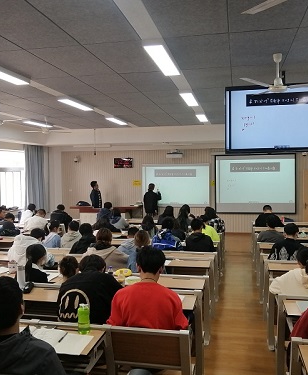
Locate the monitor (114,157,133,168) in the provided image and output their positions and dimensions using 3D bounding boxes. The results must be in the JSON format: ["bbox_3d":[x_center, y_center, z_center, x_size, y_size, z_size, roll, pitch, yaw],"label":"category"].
[{"bbox_3d":[-1.043,-0.832,13.468,0.660,0.350,0.070,0,3,12],"label":"monitor"}]

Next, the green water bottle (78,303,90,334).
[{"bbox_3d":[-0.470,0.885,2.636,0.073,0.200,0.073,0,2,0],"label":"green water bottle"}]

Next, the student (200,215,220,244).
[{"bbox_3d":[1.089,1.137,7.654,0.500,1.247,0.740,0,3,12],"label":"student"}]

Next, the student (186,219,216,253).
[{"bbox_3d":[0.813,1.165,6.763,0.520,1.275,0.740,0,3,12],"label":"student"}]

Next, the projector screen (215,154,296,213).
[{"bbox_3d":[3.320,-0.110,12.700,2.550,1.920,0.070,0,0,12],"label":"projector screen"}]

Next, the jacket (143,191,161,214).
[{"bbox_3d":[-0.042,0.479,12.702,0.540,0.750,0.380,0,3,27],"label":"jacket"}]

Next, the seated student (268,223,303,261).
[{"bbox_3d":[1.855,1.125,5.402,0.500,1.240,0.680,0,2,12],"label":"seated student"}]

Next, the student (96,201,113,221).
[{"bbox_3d":[-1.183,1.021,9.879,0.470,1.280,0.720,0,2,21],"label":"student"}]

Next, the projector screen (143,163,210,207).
[{"bbox_3d":[0.737,-0.075,13.197,2.280,1.420,0.060,0,2,12],"label":"projector screen"}]

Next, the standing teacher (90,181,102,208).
[{"bbox_3d":[-1.891,0.665,12.770,0.340,1.730,0.480,0,2,2],"label":"standing teacher"}]

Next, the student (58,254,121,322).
[{"bbox_3d":[-0.448,1.143,3.256,0.560,1.210,0.760,0,2,15],"label":"student"}]

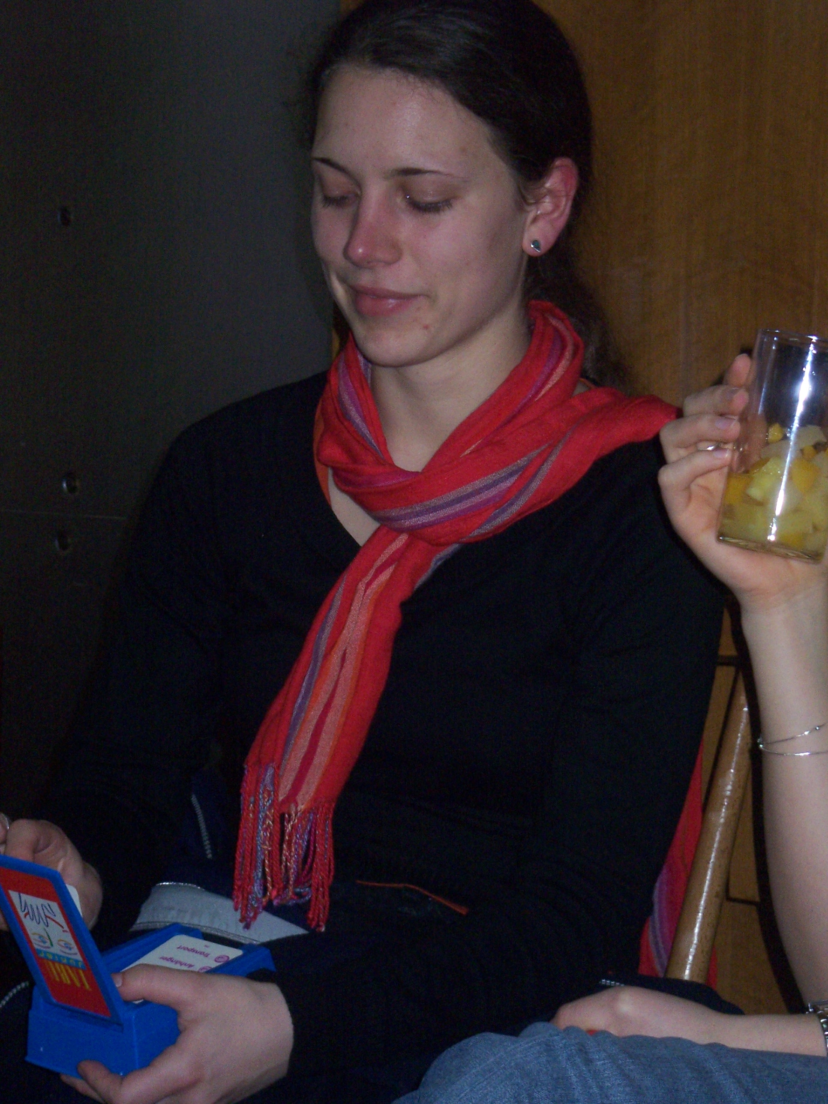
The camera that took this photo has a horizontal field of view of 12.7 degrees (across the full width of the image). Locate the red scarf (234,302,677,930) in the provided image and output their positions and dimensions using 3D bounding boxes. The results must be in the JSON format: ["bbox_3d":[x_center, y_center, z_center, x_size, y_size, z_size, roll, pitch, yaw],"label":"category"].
[{"bbox_3d":[0.030,0.035,2.370,0.250,0.380,0.280,5,10,25],"label":"red scarf"}]

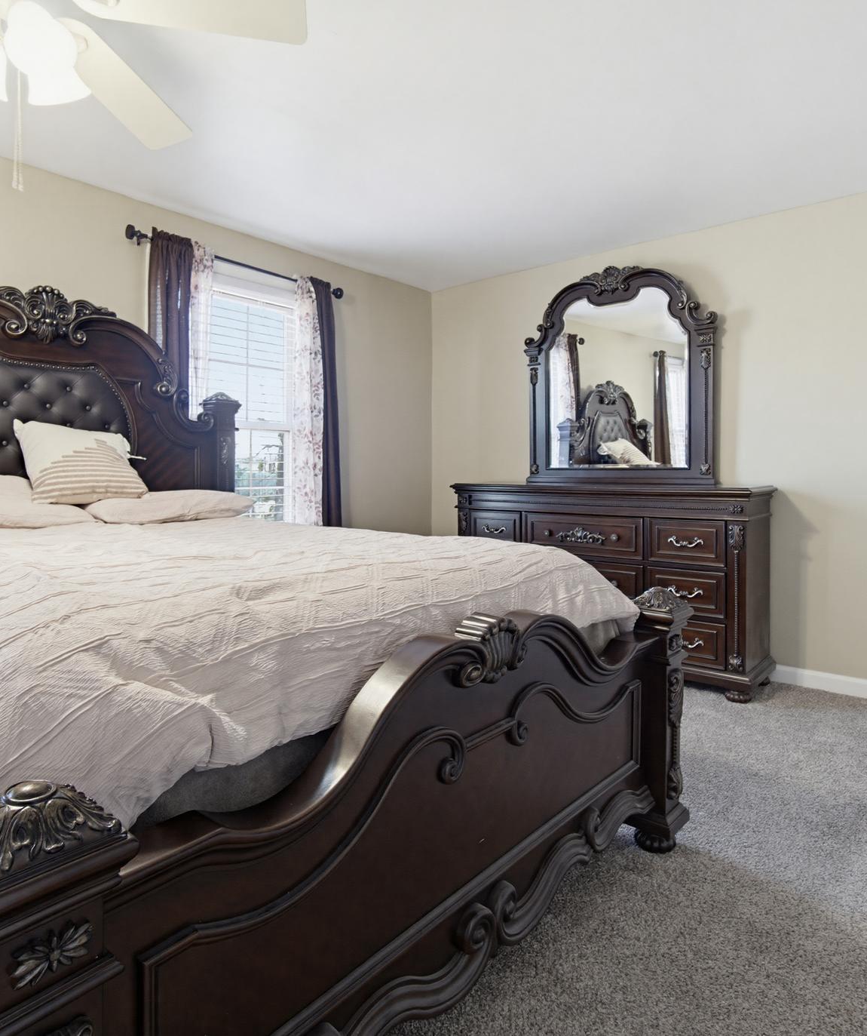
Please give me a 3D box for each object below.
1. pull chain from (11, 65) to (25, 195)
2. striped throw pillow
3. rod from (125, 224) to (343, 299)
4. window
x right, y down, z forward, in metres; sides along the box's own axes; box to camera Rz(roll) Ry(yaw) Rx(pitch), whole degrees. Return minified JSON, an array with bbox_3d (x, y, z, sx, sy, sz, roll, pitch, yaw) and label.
[{"bbox_3d":[-0.915,-0.866,1.420,0.022,0.290,0.028,2,3,40],"label":"pull chain"},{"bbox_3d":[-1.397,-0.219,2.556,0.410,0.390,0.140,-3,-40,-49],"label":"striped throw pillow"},{"bbox_3d":[-1.044,-1.396,3.605,0.100,0.075,1.370,2,3,40],"label":"rod"},{"bbox_3d":[-1.154,-0.557,3.629,0.100,1.550,0.900,2,3,40],"label":"window"}]

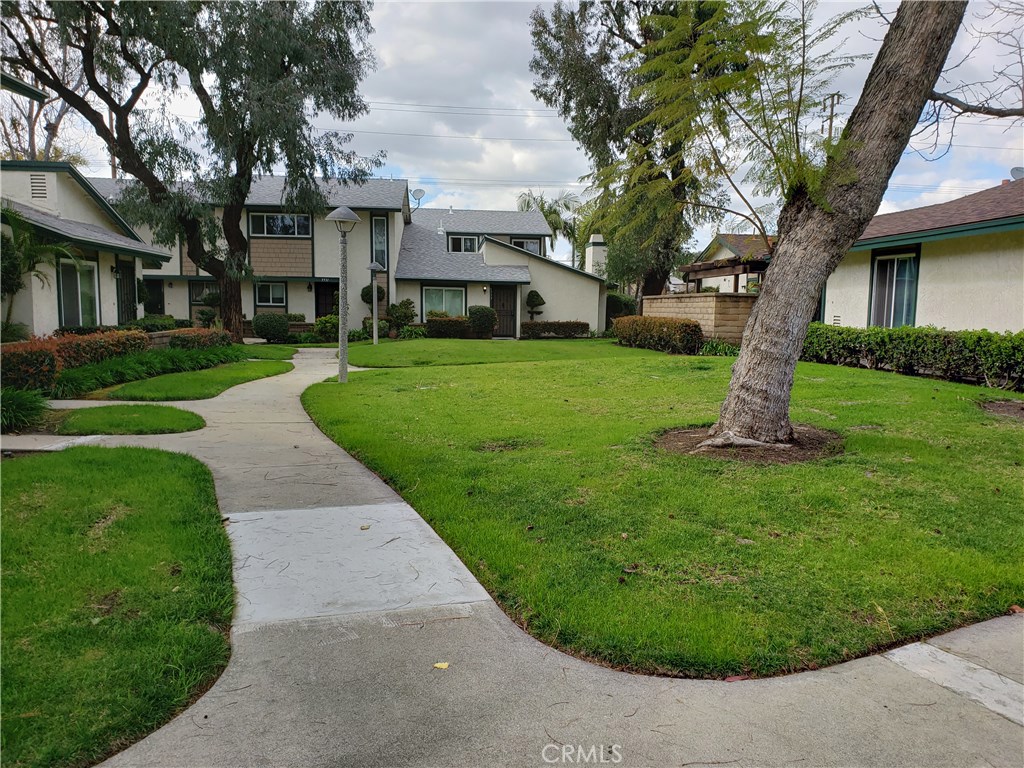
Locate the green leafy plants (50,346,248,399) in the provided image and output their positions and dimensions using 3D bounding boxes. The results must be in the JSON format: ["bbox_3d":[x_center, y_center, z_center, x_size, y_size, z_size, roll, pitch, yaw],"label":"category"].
[{"bbox_3d":[-6.648,-0.433,15.244,1.050,0.450,8.000,0,6,-2],"label":"green leafy plants"}]

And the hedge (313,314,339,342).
[{"bbox_3d":[-6.855,-2.057,28.500,1.080,1.050,1.050,1,6,0],"label":"hedge"}]

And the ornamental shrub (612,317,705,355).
[{"bbox_3d":[3.617,-1.274,19.800,0.850,0.780,4.800,0,6,-10],"label":"ornamental shrub"}]

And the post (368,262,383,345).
[{"bbox_3d":[-4.933,-2.931,28.000,0.620,2.980,0.620,1,6,0],"label":"post"}]

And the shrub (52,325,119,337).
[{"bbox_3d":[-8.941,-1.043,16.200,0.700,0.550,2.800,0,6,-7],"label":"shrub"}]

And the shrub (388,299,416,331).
[{"bbox_3d":[-4.253,-2.598,29.600,1.150,1.380,1.100,1,6,0],"label":"shrub"}]

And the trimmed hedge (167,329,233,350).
[{"bbox_3d":[-7.388,-1.011,18.300,0.850,0.680,3.100,0,6,-7],"label":"trimmed hedge"}]

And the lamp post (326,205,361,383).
[{"bbox_3d":[-2.881,-1.544,13.150,0.620,3.000,0.620,1,6,0],"label":"lamp post"}]

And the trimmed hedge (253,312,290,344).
[{"bbox_3d":[-8.774,-2.057,28.000,1.280,1.080,1.200,1,6,0],"label":"trimmed hedge"}]

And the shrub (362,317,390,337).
[{"bbox_3d":[-5.125,-2.145,29.200,1.050,0.820,0.950,1,6,0],"label":"shrub"}]

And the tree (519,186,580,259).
[{"bbox_3d":[2.438,-8.029,50.000,4.100,9.000,4.100,1,6,0],"label":"tree"}]

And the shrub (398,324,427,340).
[{"bbox_3d":[-3.752,-1.942,29.000,1.050,0.620,0.900,1,6,0],"label":"shrub"}]

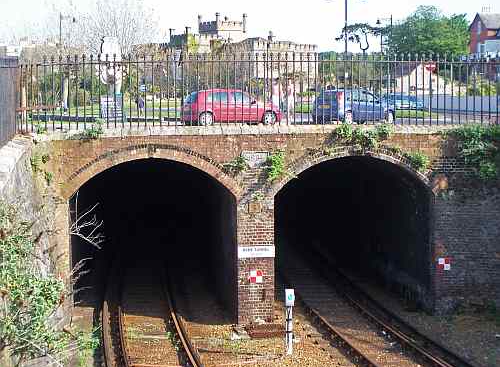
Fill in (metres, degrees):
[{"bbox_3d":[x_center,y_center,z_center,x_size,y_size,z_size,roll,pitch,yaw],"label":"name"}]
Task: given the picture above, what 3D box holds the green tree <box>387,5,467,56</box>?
[{"bbox_3d":[22.764,-17.216,140.000,10.200,10.800,9.500,0,5,9],"label":"green tree"}]

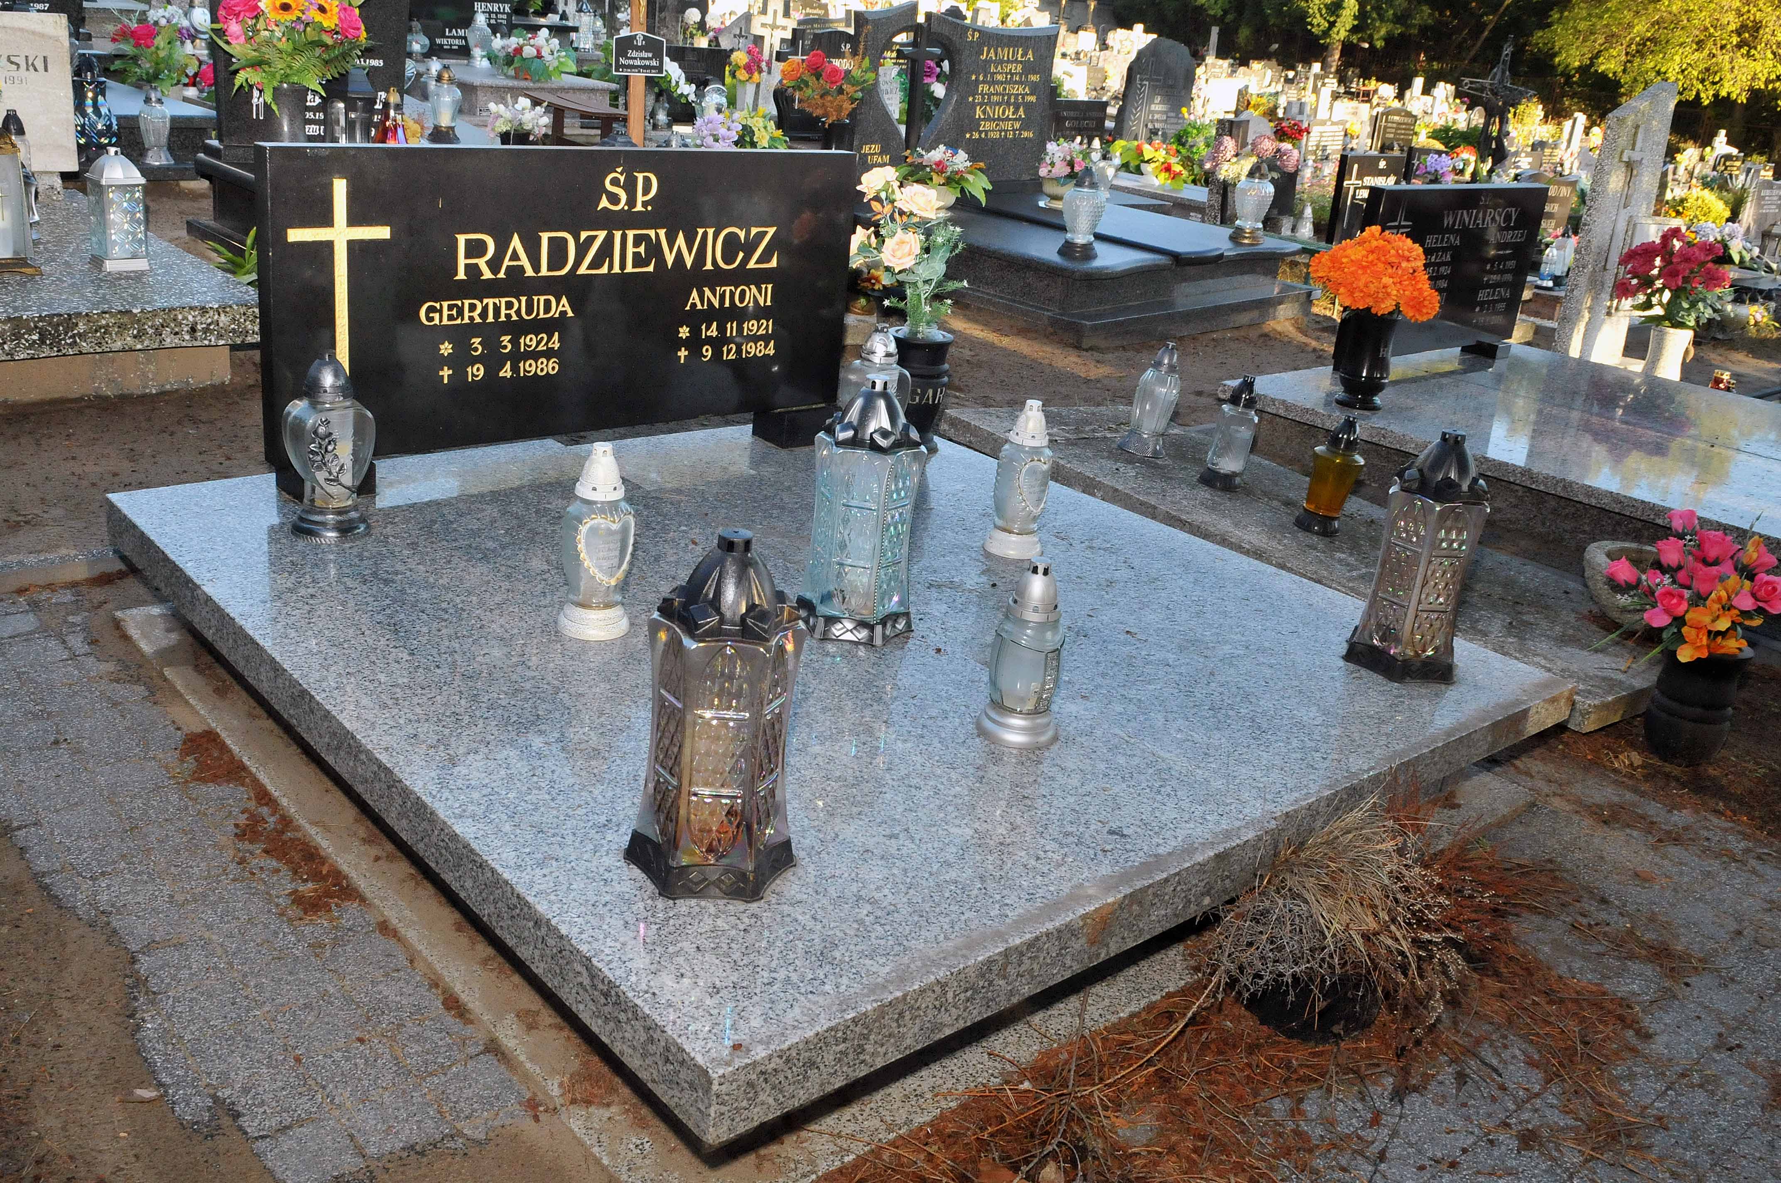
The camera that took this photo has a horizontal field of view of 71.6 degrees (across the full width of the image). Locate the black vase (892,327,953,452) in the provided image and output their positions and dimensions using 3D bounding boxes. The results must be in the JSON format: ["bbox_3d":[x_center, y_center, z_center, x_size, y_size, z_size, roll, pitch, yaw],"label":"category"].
[{"bbox_3d":[0.065,-0.461,2.827,0.155,0.253,0.155,5,21,-2],"label":"black vase"}]

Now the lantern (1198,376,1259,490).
[{"bbox_3d":[0.767,-0.357,2.737,0.102,0.245,0.102,-9,31,-41],"label":"lantern"}]

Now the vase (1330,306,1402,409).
[{"bbox_3d":[1.108,-0.541,2.882,0.122,0.213,0.122,-15,30,-39],"label":"vase"}]

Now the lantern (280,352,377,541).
[{"bbox_3d":[-1.002,-0.262,2.181,0.158,0.314,0.138,-15,30,-39],"label":"lantern"}]

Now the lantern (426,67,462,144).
[{"bbox_3d":[-1.975,-2.147,5.450,0.148,0.312,0.148,-15,30,-39],"label":"lantern"}]

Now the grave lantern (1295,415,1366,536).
[{"bbox_3d":[0.938,-0.249,2.579,0.112,0.244,0.112,-9,31,-41],"label":"grave lantern"}]

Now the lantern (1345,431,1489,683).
[{"bbox_3d":[0.867,-0.066,1.993,0.180,0.383,0.185,12,22,16],"label":"lantern"}]

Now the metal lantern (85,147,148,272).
[{"bbox_3d":[-2.053,-1.012,3.268,0.118,0.299,0.118,21,25,34],"label":"metal lantern"}]

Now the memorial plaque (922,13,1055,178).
[{"bbox_3d":[0.490,-2.457,6.203,0.100,0.772,0.884,21,25,34],"label":"memorial plaque"}]

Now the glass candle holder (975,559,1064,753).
[{"bbox_3d":[0.193,0.080,1.681,0.112,0.251,0.112,17,23,26],"label":"glass candle holder"}]

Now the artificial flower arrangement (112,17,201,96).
[{"bbox_3d":[-3.230,-2.355,5.442,0.367,0.315,0.347,-15,30,-39],"label":"artificial flower arrangement"}]

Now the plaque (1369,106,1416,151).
[{"bbox_3d":[4.565,-4.192,11.243,0.580,0.500,0.110,-14,29,-42],"label":"plaque"}]

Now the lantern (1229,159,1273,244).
[{"bbox_3d":[1.543,-1.645,5.204,0.185,0.303,0.185,-14,29,-42],"label":"lantern"}]

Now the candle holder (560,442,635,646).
[{"bbox_3d":[-0.461,-0.083,1.935,0.120,0.300,0.117,5,23,-2],"label":"candle holder"}]

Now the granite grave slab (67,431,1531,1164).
[{"bbox_3d":[-0.143,0.027,2.179,1.660,0.085,1.810,-16,32,-38],"label":"granite grave slab"}]

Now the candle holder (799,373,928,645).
[{"bbox_3d":[-0.036,-0.137,1.929,0.185,0.399,0.175,5,21,-2],"label":"candle holder"}]

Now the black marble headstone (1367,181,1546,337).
[{"bbox_3d":[1.539,-0.878,3.390,0.867,0.440,0.060,-14,29,-42],"label":"black marble headstone"}]

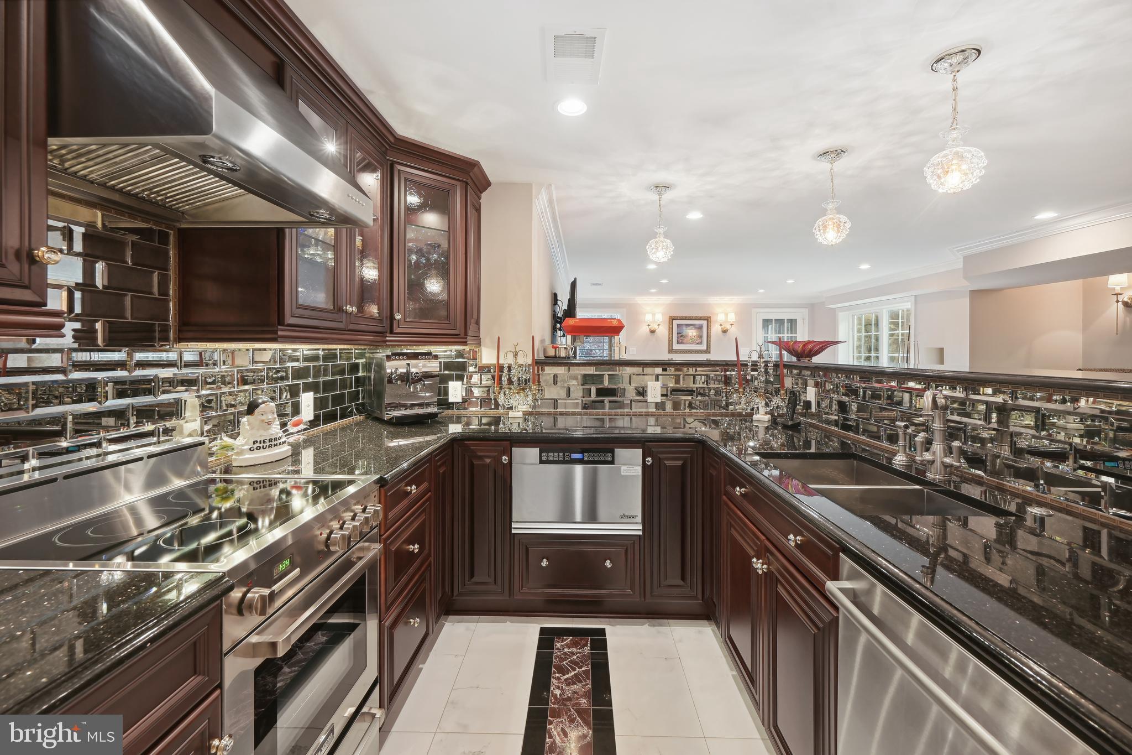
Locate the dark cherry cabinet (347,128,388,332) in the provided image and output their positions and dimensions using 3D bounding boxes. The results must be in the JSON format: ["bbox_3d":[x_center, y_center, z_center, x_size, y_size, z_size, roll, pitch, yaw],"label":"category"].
[{"bbox_3d":[-1.035,-0.619,1.939,0.345,0.840,0.358,0,3,2],"label":"dark cherry cabinet"}]

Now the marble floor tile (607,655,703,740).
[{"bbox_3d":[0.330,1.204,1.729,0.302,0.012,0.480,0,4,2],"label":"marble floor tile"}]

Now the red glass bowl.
[{"bbox_3d":[1.495,-0.160,2.750,0.455,0.138,0.455,0,3,2],"label":"red glass bowl"}]

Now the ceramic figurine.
[{"bbox_3d":[-1.117,0.186,1.609,0.130,0.232,0.187,2,4,37],"label":"ceramic figurine"}]

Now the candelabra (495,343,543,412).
[{"bbox_3d":[-0.276,0.013,2.520,0.285,0.430,0.260,0,3,2],"label":"candelabra"}]

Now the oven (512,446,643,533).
[{"bbox_3d":[0.064,0.530,2.380,0.620,0.408,0.540,0,3,2],"label":"oven"}]

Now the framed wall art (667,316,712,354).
[{"bbox_3d":[2.475,-0.849,8.800,0.860,0.755,0.050,0,3,2],"label":"framed wall art"}]

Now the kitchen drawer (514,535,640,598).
[{"bbox_3d":[0.062,0.903,2.370,0.608,0.308,0.480,0,3,2],"label":"kitchen drawer"}]

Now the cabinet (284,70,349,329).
[{"bbox_3d":[-1.049,-0.593,1.576,0.345,0.840,0.362,0,3,2],"label":"cabinet"}]

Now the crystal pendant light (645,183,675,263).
[{"bbox_3d":[0.587,-0.951,2.750,0.176,0.475,0.176,0,3,2],"label":"crystal pendant light"}]

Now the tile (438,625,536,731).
[{"bbox_3d":[-0.281,1.200,1.797,0.303,0.012,0.600,0,4,2],"label":"tile"}]

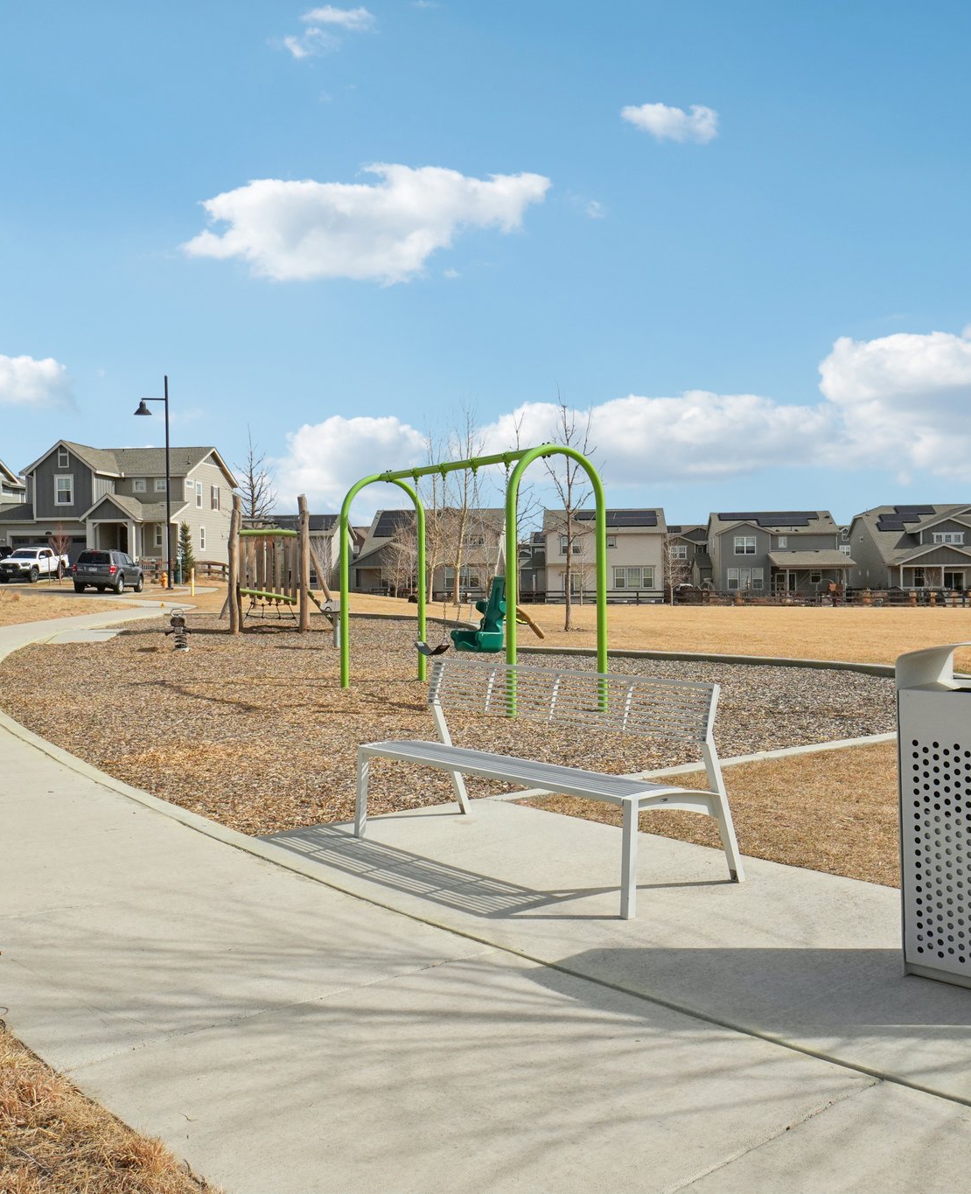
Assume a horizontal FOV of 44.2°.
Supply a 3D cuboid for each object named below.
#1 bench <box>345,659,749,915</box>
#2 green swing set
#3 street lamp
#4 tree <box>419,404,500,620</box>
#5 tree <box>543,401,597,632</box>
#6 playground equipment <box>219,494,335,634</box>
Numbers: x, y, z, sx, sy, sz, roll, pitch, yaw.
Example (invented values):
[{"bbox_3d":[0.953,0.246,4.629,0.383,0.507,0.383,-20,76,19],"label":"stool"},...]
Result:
[{"bbox_3d":[0.206,0.768,5.399,0.641,0.829,1.891,-3,3,-39],"label":"bench"},{"bbox_3d":[-0.265,-0.190,12.254,1.103,2.462,3.612,-2,2,-31],"label":"green swing set"},{"bbox_3d":[-13.917,-4.836,50.000,1.600,8.900,0.720,-1,1,0],"label":"street lamp"},{"bbox_3d":[-1.202,-4.115,54.000,3.600,9.500,3.600,-1,1,0],"label":"tree"},{"bbox_3d":[1.914,-1.852,27.000,1.350,5.250,1.350,-1,1,0],"label":"tree"},{"bbox_3d":[-4.418,-0.712,25.300,2.450,2.950,2.100,-1,1,0],"label":"playground equipment"}]

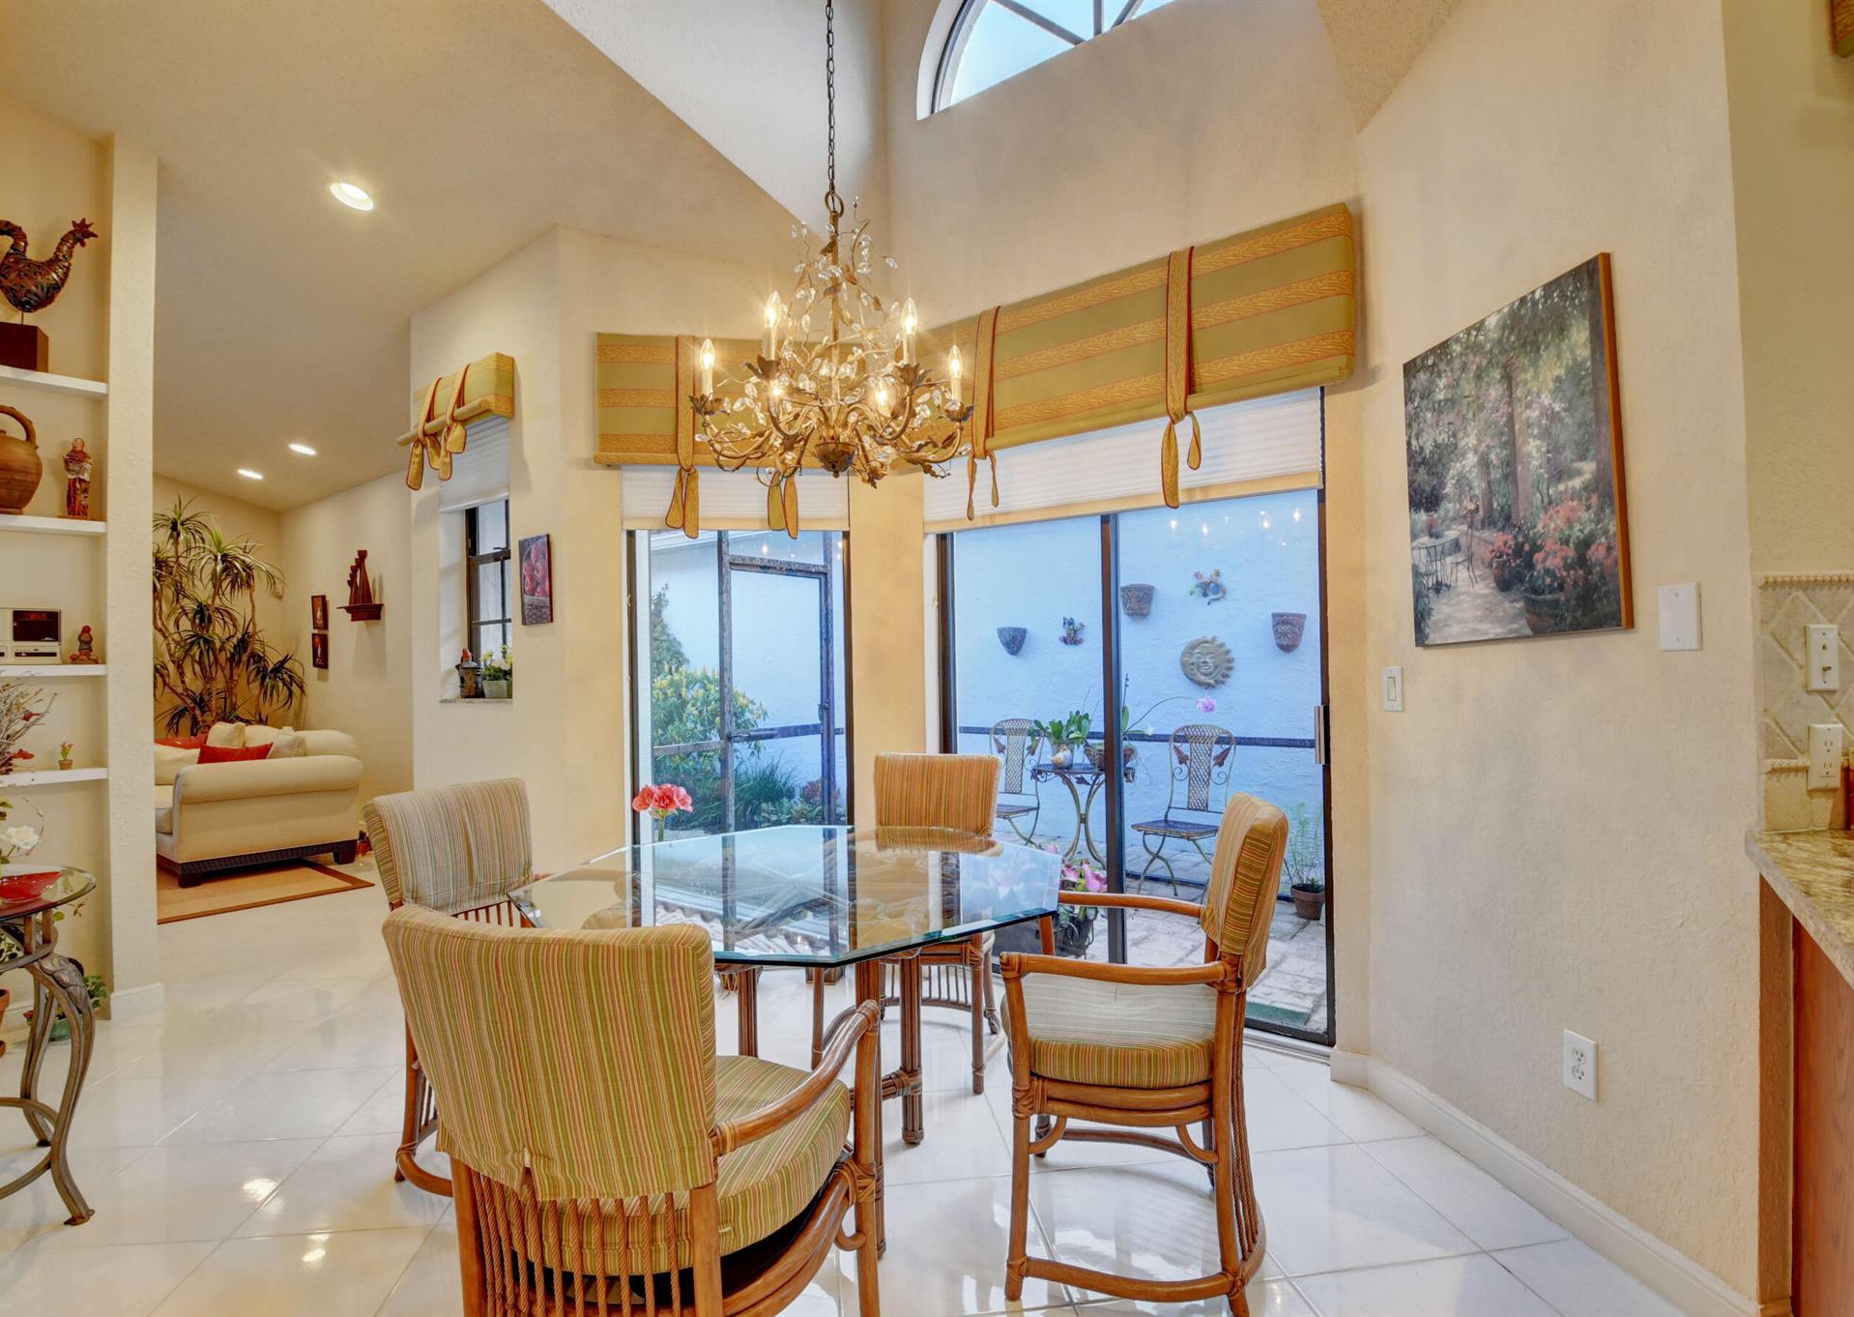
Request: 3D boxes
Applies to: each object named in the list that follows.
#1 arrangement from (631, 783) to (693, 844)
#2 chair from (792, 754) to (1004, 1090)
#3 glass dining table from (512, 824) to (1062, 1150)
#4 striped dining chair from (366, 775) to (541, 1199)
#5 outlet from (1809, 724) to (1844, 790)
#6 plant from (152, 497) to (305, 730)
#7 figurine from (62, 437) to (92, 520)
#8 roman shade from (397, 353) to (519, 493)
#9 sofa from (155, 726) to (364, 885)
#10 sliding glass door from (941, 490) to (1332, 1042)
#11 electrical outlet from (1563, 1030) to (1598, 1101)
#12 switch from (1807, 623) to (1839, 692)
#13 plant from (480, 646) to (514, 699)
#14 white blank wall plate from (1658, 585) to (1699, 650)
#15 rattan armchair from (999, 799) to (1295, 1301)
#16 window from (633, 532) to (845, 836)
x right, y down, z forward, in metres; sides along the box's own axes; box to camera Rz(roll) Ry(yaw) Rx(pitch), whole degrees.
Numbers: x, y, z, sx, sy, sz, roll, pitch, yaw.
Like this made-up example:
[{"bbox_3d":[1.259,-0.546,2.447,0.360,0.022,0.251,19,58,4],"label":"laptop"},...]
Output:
[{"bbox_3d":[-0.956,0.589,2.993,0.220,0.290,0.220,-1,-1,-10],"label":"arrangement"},{"bbox_3d":[-0.017,0.818,2.720,0.600,0.915,0.620,-1,-1,15],"label":"chair"},{"bbox_3d":[-0.296,0.901,2.038,1.220,0.740,1.220,-1,-1,10],"label":"glass dining table"},{"bbox_3d":[-1.004,0.791,2.080,0.540,0.920,0.560,-1,-2,21],"label":"striped dining chair"},{"bbox_3d":[1.556,0.170,1.425,0.071,0.115,0.009,-1,-1,-10],"label":"outlet"},{"bbox_3d":[-6.000,0.034,6.981,1.250,2.780,1.250,-1,-1,37],"label":"plant"},{"bbox_3d":[-3.039,-0.640,2.950,0.085,0.295,0.090,-2,-2,43],"label":"figurine"},{"bbox_3d":[-2.269,-1.091,3.941,0.850,0.510,0.160,-2,-2,36],"label":"roman shade"},{"bbox_3d":[-5.016,0.955,5.919,2.150,0.880,0.970,-1,-1,38],"label":"sofa"},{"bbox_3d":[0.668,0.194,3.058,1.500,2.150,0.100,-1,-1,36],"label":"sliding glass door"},{"bbox_3d":[1.355,0.848,1.710,0.009,0.122,0.077,-1,-1,-8],"label":"electrical outlet"},{"bbox_3d":[1.549,0.001,1.425,0.071,0.115,0.011,-1,-1,-10],"label":"switch"},{"bbox_3d":[-2.022,0.063,3.925,0.190,0.250,0.160,-2,-2,36],"label":"plant"},{"bbox_3d":[1.342,-0.073,1.470,0.008,0.117,0.072,-1,-1,-9],"label":"white blank wall plate"},{"bbox_3d":[0.456,0.763,1.744,0.540,0.920,0.560,-1,-1,14],"label":"rattan armchair"},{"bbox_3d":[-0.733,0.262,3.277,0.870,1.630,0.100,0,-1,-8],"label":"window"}]

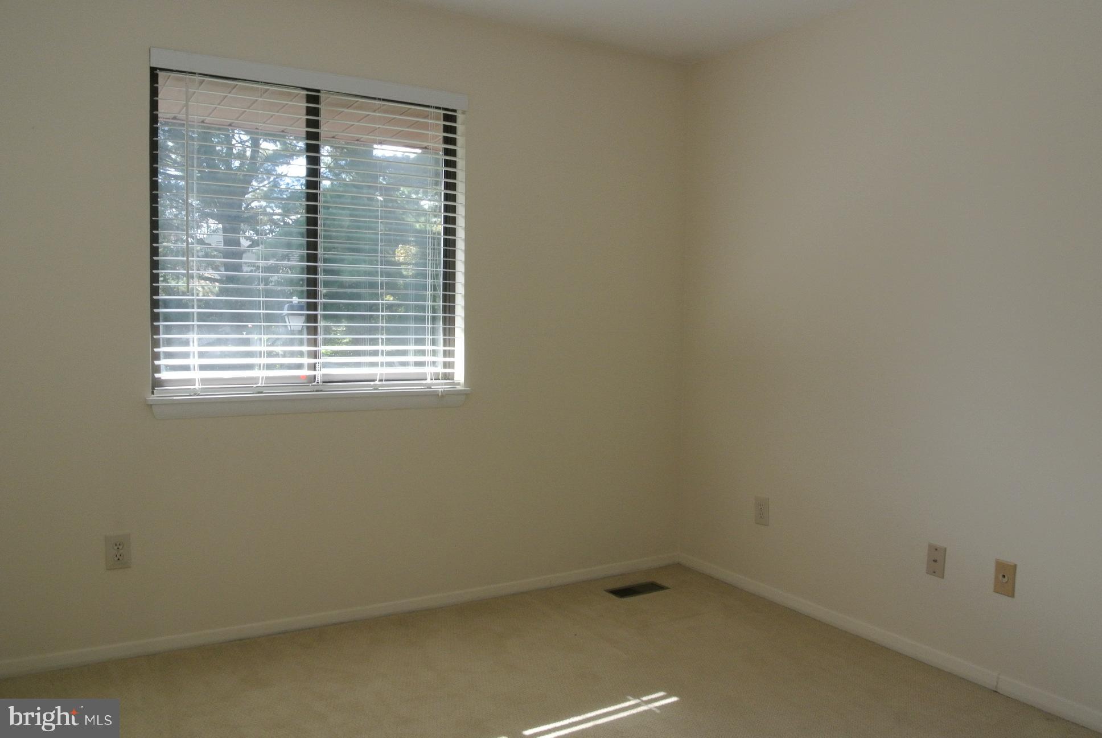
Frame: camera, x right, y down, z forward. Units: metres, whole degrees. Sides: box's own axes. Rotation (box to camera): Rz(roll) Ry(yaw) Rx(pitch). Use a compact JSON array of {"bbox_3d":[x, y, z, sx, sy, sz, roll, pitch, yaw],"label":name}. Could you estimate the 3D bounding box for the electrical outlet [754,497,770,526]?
[{"bbox_3d":[0.935,0.629,3.666,0.007,0.120,0.077,-1,3,-30],"label":"electrical outlet"}]

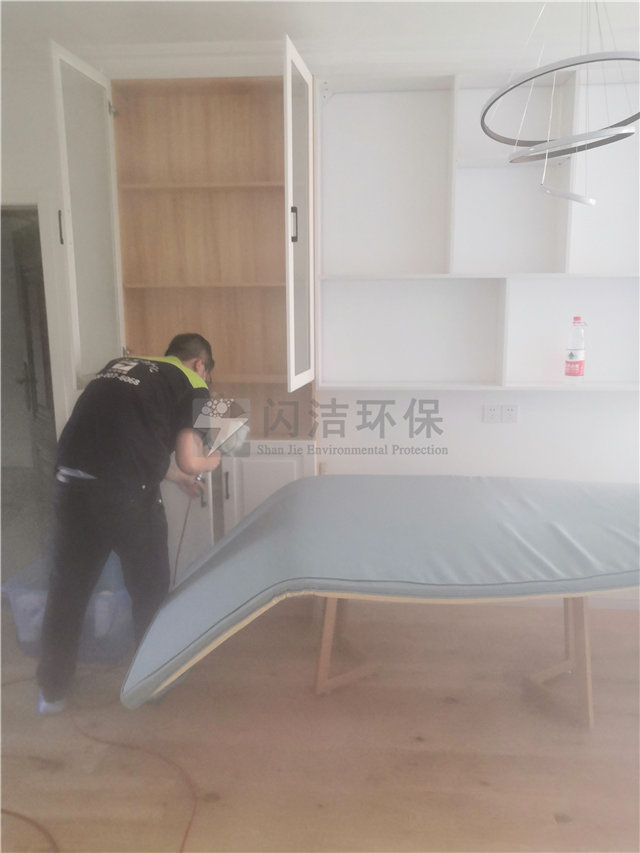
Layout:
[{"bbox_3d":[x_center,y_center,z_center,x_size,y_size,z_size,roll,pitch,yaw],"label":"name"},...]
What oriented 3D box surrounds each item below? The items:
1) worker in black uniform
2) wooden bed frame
[{"bbox_3d":[-0.761,0.353,2.709,0.720,1.440,0.520,-8,13,-41],"label":"worker in black uniform"},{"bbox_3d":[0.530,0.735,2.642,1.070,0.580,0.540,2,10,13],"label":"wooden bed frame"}]

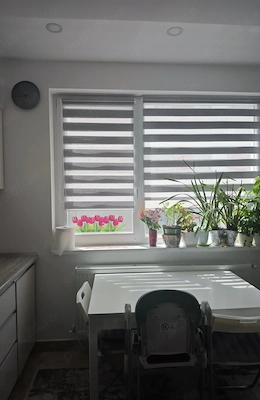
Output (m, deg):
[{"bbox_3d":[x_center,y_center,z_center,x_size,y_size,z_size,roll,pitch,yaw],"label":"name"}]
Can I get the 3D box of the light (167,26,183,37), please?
[{"bbox_3d":[0.342,-1.274,2.004,0.122,0.030,0.122,-1,2,-4],"label":"light"}]

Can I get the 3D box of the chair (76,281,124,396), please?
[{"bbox_3d":[-0.130,1.041,1.949,0.460,0.770,0.430,0,2,4],"label":"chair"}]

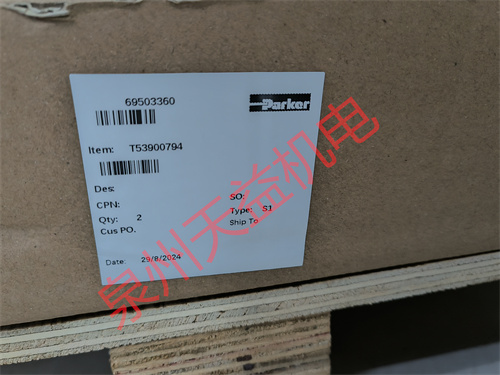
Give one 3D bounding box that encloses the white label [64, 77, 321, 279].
[{"bbox_3d":[-0.020,-0.001,0.178,0.102,0.100,0.001,-3,25,-10],"label":"white label"}]

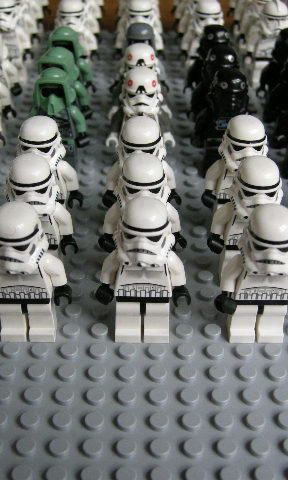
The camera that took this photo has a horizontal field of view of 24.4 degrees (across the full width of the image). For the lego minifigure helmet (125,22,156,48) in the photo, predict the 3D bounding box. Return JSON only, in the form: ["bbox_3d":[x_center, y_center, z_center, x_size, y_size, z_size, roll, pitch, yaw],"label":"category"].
[{"bbox_3d":[-0.001,-0.085,0.278,0.012,0.010,0.013,0,36,-1],"label":"lego minifigure helmet"}]

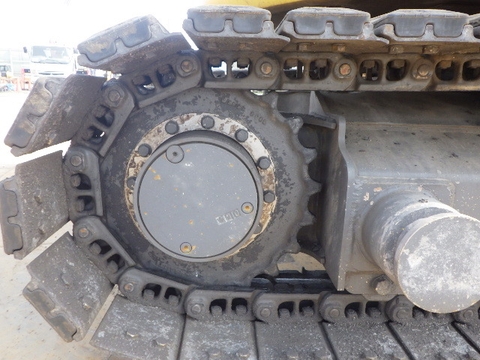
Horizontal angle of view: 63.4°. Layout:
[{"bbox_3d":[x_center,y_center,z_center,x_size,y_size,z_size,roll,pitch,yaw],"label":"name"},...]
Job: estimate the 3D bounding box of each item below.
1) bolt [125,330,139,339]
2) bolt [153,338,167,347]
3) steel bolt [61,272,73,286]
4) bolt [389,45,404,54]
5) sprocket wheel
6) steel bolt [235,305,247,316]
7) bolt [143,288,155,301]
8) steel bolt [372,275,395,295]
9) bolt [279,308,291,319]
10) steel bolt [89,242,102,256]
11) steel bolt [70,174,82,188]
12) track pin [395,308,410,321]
[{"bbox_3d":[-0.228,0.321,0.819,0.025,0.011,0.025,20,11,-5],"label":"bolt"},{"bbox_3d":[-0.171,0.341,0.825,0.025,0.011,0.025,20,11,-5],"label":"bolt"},{"bbox_3d":[-0.325,0.186,0.727,0.014,0.021,0.021,-34,11,6],"label":"steel bolt"},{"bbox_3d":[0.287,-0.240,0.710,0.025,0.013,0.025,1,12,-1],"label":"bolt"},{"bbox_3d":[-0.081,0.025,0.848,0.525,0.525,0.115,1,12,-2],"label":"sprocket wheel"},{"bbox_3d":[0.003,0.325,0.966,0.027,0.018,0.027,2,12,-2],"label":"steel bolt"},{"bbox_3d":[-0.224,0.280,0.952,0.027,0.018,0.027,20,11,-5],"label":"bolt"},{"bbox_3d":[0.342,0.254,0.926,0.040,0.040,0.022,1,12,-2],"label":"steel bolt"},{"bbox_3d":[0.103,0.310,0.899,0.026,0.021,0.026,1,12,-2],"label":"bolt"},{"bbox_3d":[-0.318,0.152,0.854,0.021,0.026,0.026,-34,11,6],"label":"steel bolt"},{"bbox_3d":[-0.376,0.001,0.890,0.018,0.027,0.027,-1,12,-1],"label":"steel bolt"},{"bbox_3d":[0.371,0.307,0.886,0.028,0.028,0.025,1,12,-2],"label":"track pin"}]

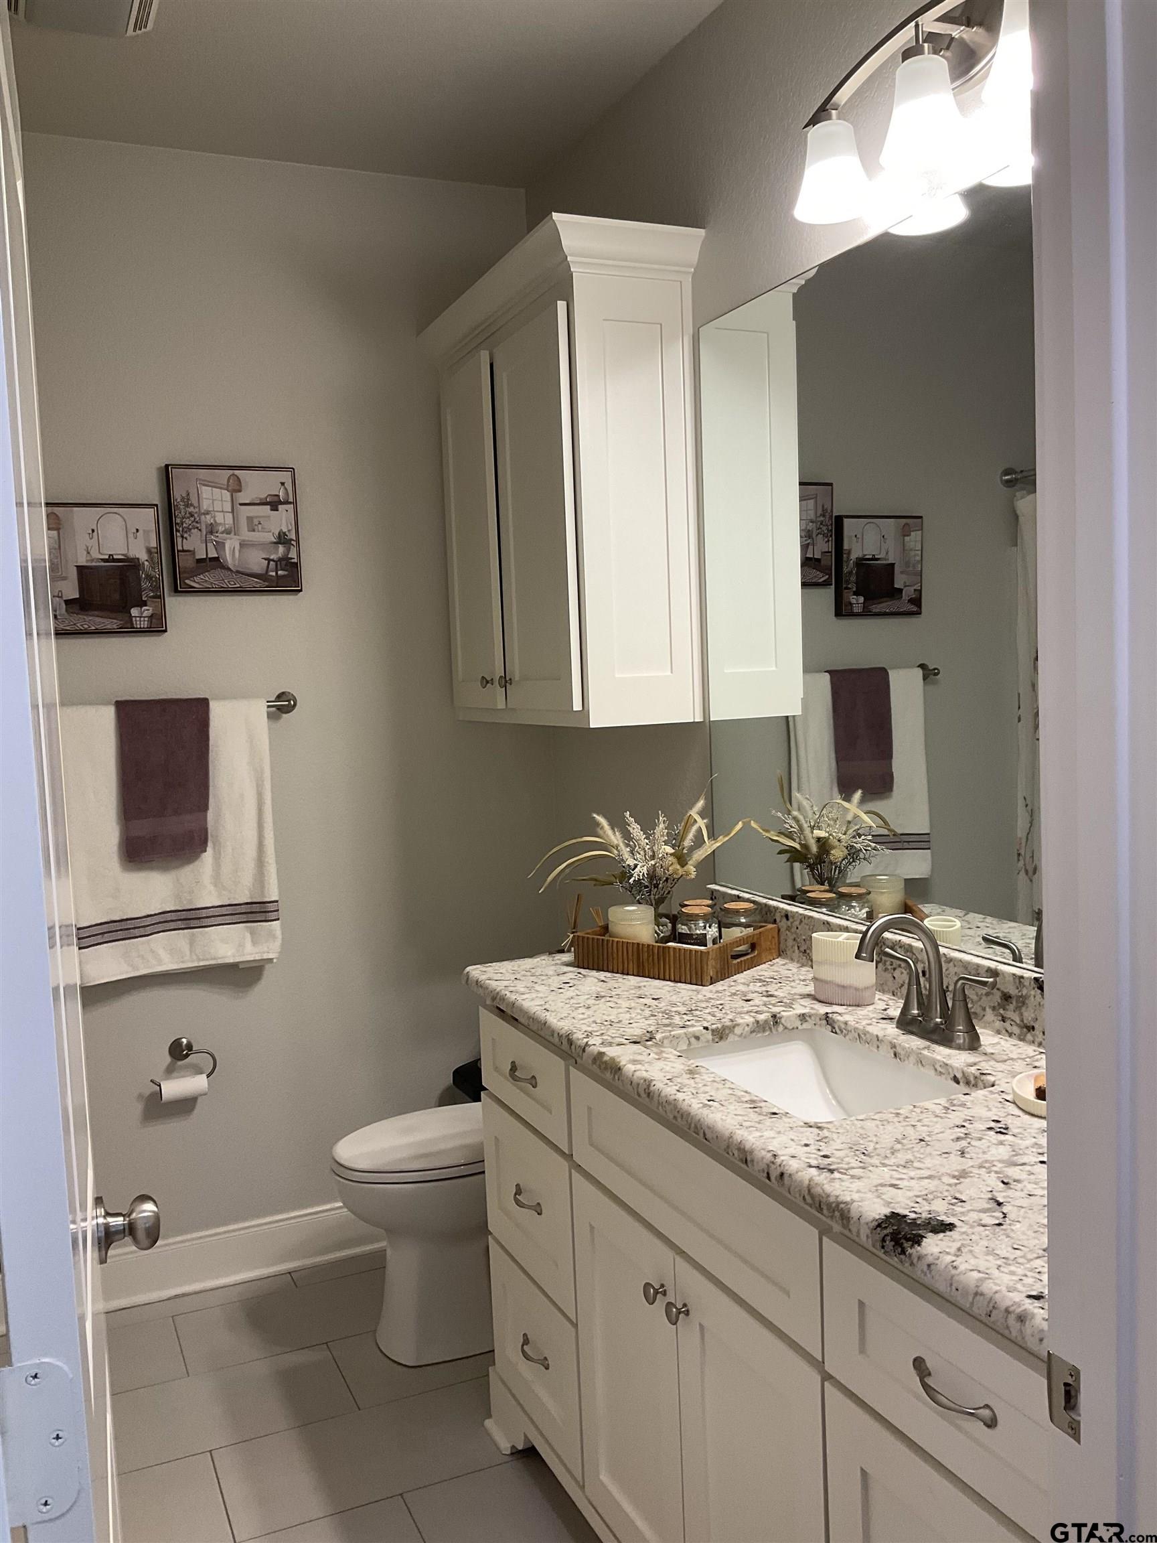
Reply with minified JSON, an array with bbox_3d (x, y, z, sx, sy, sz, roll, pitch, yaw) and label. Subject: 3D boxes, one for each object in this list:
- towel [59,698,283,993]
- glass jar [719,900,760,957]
[{"bbox_3d":[-0.971,0.157,3.084,0.495,0.660,0.070,-4,5,-24],"label":"towel"},{"bbox_3d":[0.306,0.304,2.456,0.078,0.101,0.078,-2,4,0],"label":"glass jar"}]

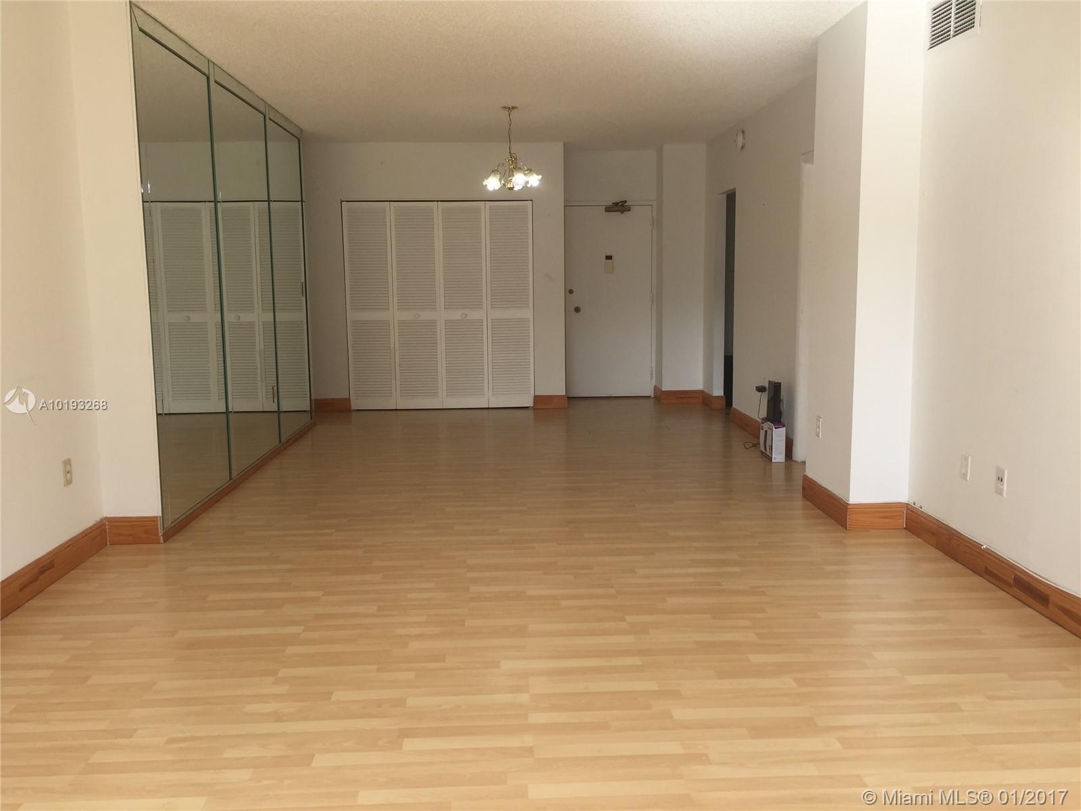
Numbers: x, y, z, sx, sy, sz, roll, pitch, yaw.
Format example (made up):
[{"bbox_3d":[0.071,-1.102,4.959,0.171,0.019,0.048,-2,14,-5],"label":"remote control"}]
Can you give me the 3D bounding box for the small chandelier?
[{"bbox_3d":[-0.223,-1.967,6.960,0.456,0.620,0.450,-1,8,-2],"label":"small chandelier"}]

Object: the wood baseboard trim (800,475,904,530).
[{"bbox_3d":[1.719,0.522,5.004,0.302,0.138,0.687,-1,8,-2],"label":"wood baseboard trim"}]

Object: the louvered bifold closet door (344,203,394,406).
[{"bbox_3d":[-1.667,-0.964,8.881,0.454,2.018,0.035,-1,8,-2],"label":"louvered bifold closet door"}]

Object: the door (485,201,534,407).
[{"bbox_3d":[-0.295,-0.986,8.935,0.454,2.018,0.035,-1,8,-2],"label":"door"}]

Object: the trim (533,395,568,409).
[{"bbox_3d":[0.108,-0.034,9.058,0.333,0.138,0.020,-1,8,-2],"label":"trim"}]

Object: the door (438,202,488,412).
[{"bbox_3d":[-0.753,-0.978,8.917,0.454,2.018,0.035,-1,8,-2],"label":"door"}]

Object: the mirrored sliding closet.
[{"bbox_3d":[-1.998,-0.878,6.187,0.055,2.522,3.658,-1,8,-2],"label":"mirrored sliding closet"}]

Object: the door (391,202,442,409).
[{"bbox_3d":[-1.210,-0.971,8.899,0.454,2.018,0.035,-1,8,-2],"label":"door"}]

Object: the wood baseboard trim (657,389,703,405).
[{"bbox_3d":[1.453,-0.085,9.315,0.435,0.138,0.020,-1,8,-2],"label":"wood baseboard trim"}]

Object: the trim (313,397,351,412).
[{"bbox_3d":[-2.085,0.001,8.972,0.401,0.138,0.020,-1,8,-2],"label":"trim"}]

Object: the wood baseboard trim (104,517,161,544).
[{"bbox_3d":[-2.032,0.625,4.559,0.277,0.138,0.020,-1,8,-2],"label":"wood baseboard trim"}]

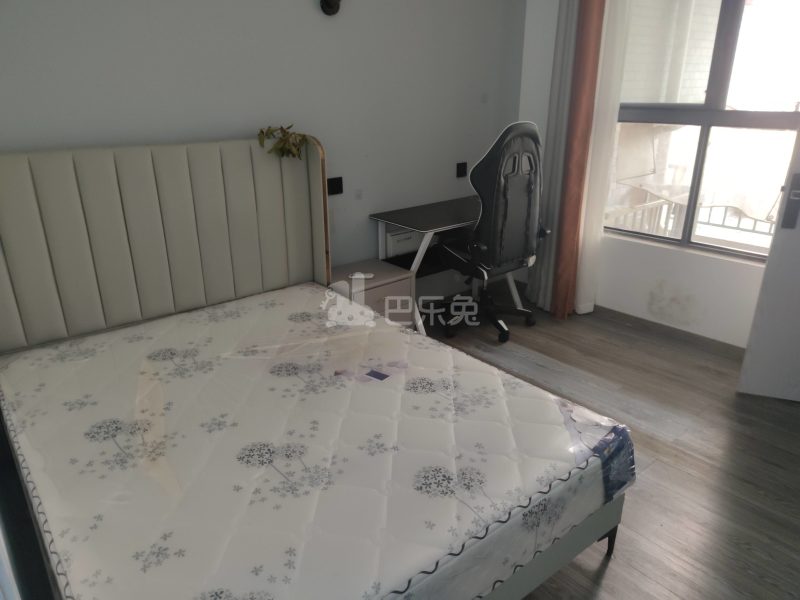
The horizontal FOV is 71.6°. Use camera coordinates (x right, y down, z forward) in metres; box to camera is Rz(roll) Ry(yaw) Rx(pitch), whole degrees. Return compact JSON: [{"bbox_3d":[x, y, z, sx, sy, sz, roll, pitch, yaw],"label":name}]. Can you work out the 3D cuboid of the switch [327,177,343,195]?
[{"bbox_3d":[-0.361,-0.637,3.102,0.092,0.092,0.012,-16,25,-37],"label":"switch"}]

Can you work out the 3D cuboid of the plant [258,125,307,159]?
[{"bbox_3d":[-0.579,-0.779,2.729,0.205,0.155,0.140,-16,25,-37],"label":"plant"}]

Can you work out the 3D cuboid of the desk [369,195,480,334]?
[{"bbox_3d":[0.360,-0.192,3.496,0.995,0.748,0.582,-16,25,-34],"label":"desk"}]

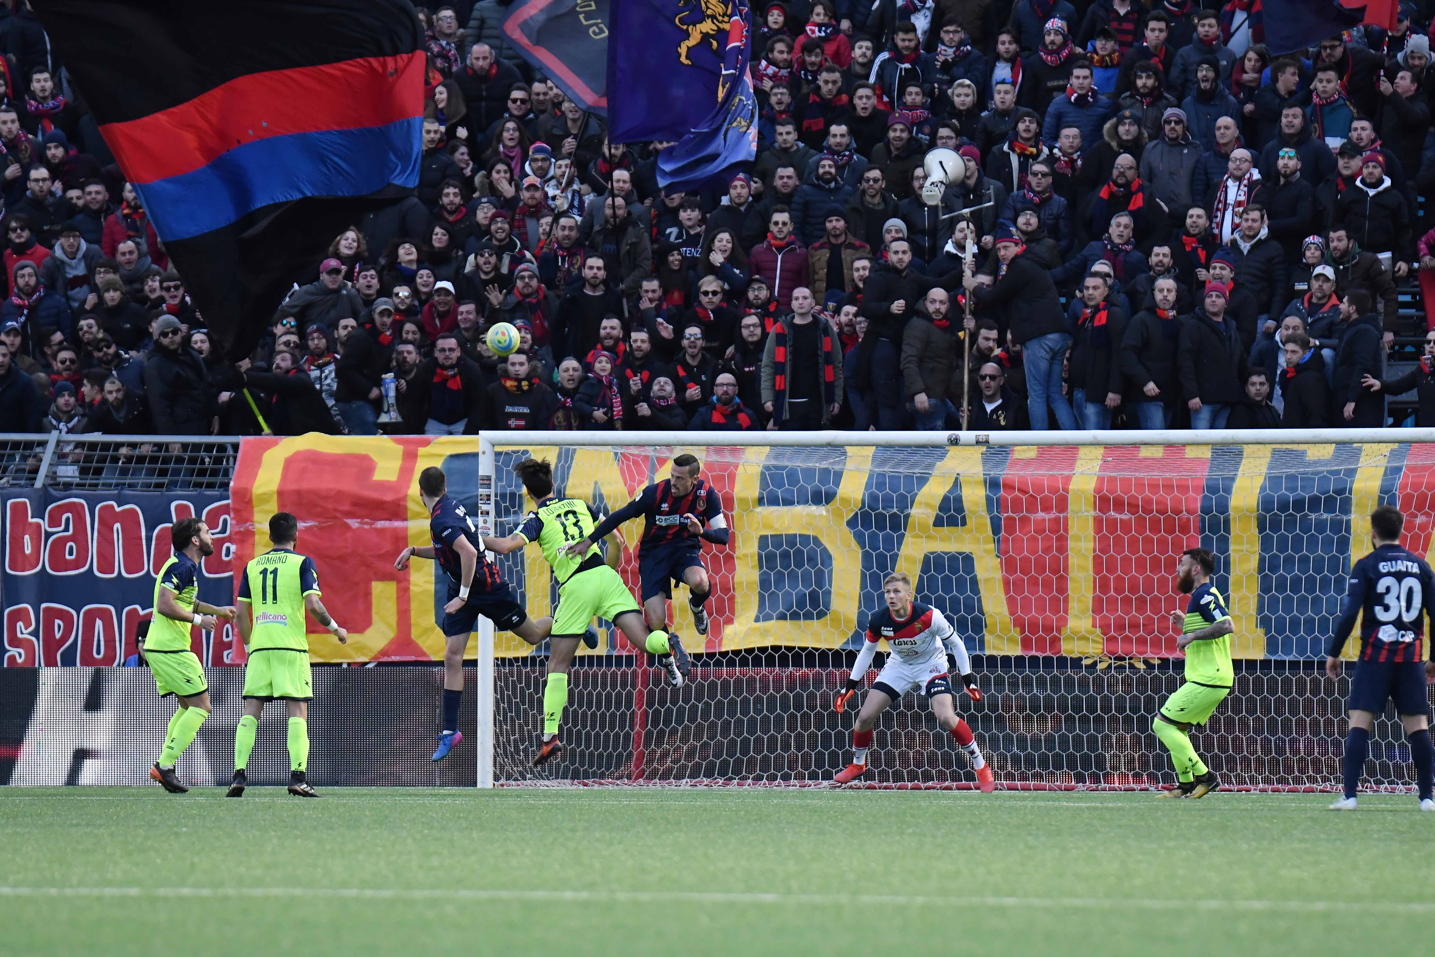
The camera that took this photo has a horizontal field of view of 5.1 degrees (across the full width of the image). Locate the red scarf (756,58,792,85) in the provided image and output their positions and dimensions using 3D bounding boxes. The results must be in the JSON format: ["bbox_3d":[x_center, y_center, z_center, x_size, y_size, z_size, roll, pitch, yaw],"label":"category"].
[{"bbox_3d":[0.445,-3.224,128.000,0.300,0.225,0.240,0,-1,-9],"label":"red scarf"}]

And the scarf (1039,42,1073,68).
[{"bbox_3d":[2.674,-3.344,127.500,0.275,0.205,0.240,0,-1,7],"label":"scarf"}]

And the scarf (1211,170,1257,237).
[{"bbox_3d":[4.062,-2.149,127.000,0.370,0.570,0.260,0,-1,19],"label":"scarf"}]

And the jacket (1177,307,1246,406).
[{"bbox_3d":[3.741,-0.922,122.300,0.510,0.760,0.310,0,-1,-19],"label":"jacket"}]

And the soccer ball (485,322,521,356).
[{"bbox_3d":[-1.385,-0.901,104.700,0.220,0.220,0.220,0,-1,0],"label":"soccer ball"}]

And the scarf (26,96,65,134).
[{"bbox_3d":[-5.496,-2.981,132.000,0.330,0.300,0.250,0,-1,3],"label":"scarf"}]

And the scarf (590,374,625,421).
[{"bbox_3d":[-0.848,-0.625,124.000,0.260,0.370,0.190,0,-1,0],"label":"scarf"}]

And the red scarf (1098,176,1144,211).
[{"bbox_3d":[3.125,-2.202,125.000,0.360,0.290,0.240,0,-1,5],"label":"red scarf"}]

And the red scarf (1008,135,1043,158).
[{"bbox_3d":[2.454,-2.647,128.500,0.280,0.200,0.240,0,-1,7],"label":"red scarf"}]

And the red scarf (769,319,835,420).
[{"bbox_3d":[0.664,-0.834,125.000,0.490,0.800,0.270,0,-1,5],"label":"red scarf"}]

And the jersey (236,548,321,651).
[{"bbox_3d":[-2.760,0.762,101.500,0.520,0.650,0.290,0,-1,21],"label":"jersey"}]

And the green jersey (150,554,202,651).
[{"bbox_3d":[-3.520,0.790,104.300,0.310,0.660,0.500,8,-3,-17],"label":"green jersey"}]

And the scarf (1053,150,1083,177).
[{"bbox_3d":[2.735,-2.464,126.000,0.245,0.235,0.220,0,-1,3],"label":"scarf"}]

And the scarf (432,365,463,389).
[{"bbox_3d":[-2.109,-0.788,126.000,0.240,0.200,0.220,0,-1,2],"label":"scarf"}]

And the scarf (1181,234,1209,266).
[{"bbox_3d":[3.673,-1.749,124.000,0.235,0.260,0.200,0,-1,3],"label":"scarf"}]

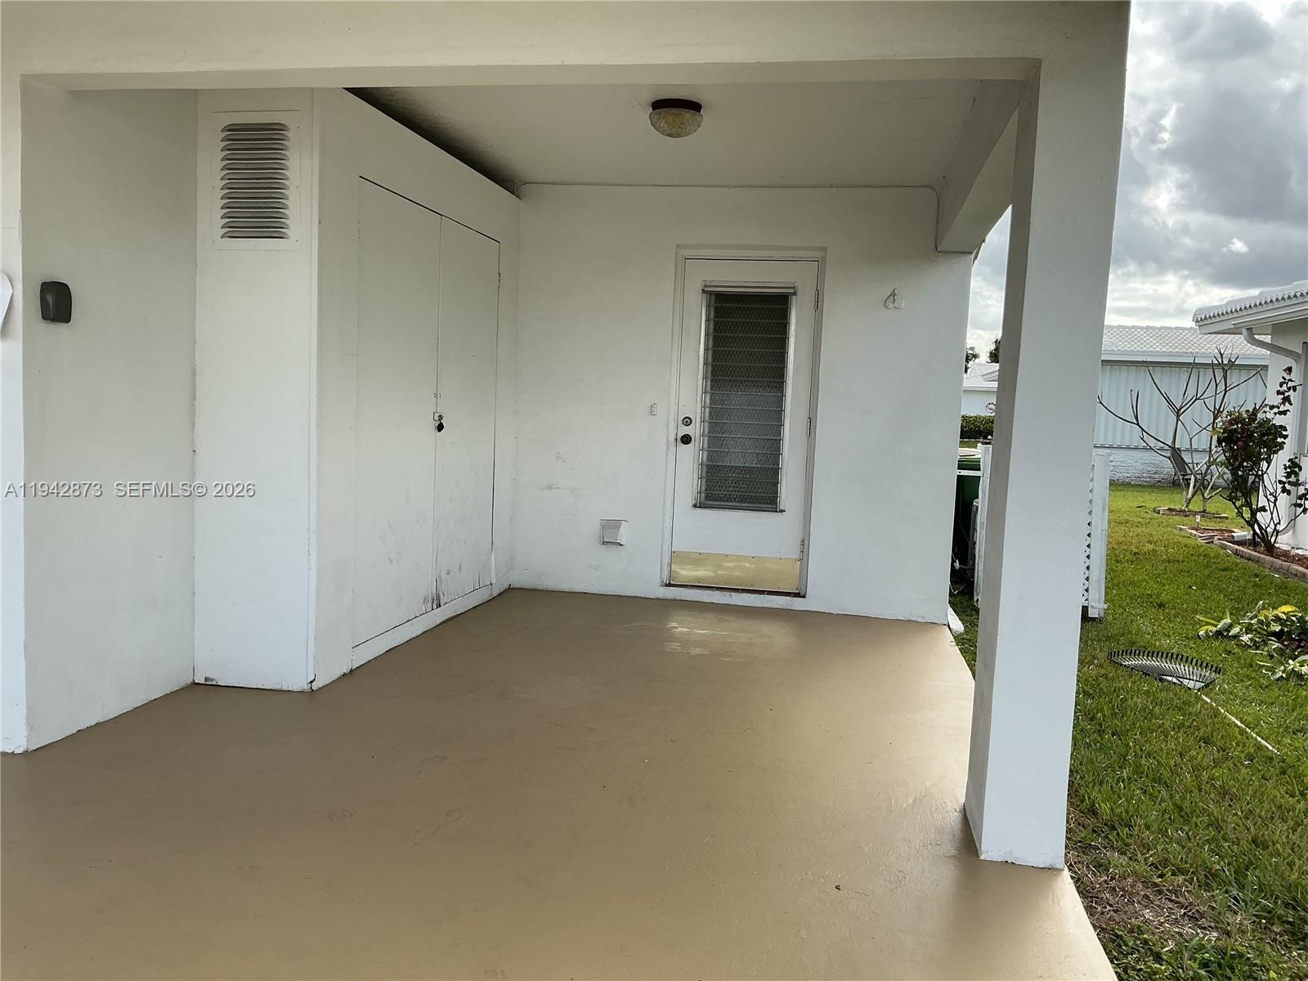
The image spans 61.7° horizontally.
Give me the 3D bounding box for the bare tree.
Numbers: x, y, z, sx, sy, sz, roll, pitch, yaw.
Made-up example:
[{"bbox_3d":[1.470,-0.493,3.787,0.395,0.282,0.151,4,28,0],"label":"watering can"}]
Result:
[{"bbox_3d":[7.717,-0.914,16.160,2.305,2.360,2.100,3,5,10],"label":"bare tree"}]

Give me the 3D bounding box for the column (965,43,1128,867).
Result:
[{"bbox_3d":[1.117,-0.065,3.168,0.225,2.207,0.360,3,5,10],"label":"column"}]

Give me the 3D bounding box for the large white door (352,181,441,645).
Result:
[{"bbox_3d":[-1.222,-0.354,5.213,0.040,2.037,0.958,3,5,10],"label":"large white door"}]

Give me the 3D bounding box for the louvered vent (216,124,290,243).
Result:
[{"bbox_3d":[-1.587,-1.225,4.338,0.309,0.462,0.030,3,5,10],"label":"louvered vent"}]

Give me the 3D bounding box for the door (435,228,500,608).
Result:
[{"bbox_3d":[-1.053,-0.420,6.143,0.040,2.040,0.936,3,5,10],"label":"door"}]

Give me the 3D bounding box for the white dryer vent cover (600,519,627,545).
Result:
[{"bbox_3d":[-0.258,0.271,6.889,0.158,0.155,0.080,3,5,11],"label":"white dryer vent cover"}]

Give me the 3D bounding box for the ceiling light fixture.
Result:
[{"bbox_3d":[0.096,-1.606,4.777,0.239,0.142,0.239,3,5,10],"label":"ceiling light fixture"}]

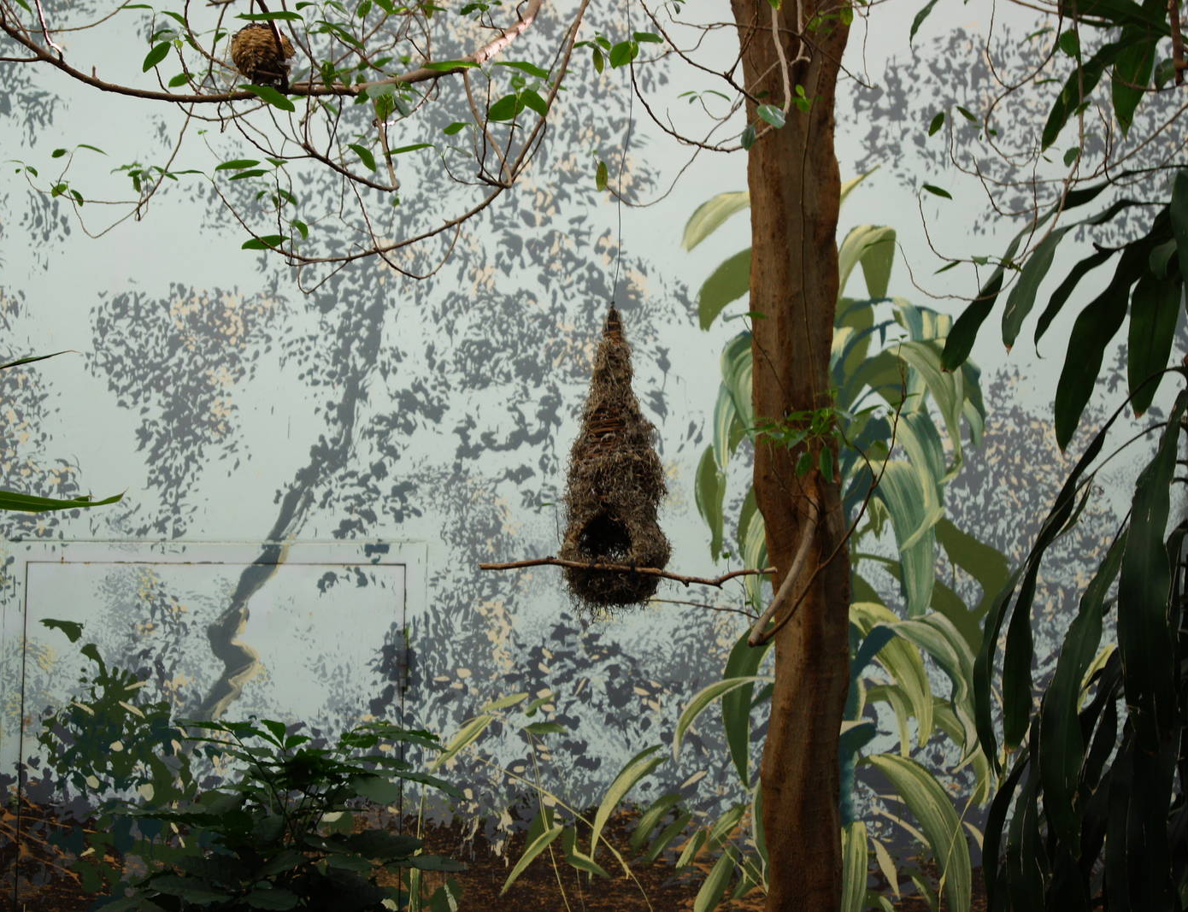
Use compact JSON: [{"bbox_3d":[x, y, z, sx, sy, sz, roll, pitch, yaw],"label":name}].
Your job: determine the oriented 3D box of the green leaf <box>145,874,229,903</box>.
[{"bbox_3d":[-0.770,0.819,5.900,0.158,0.051,0.080,1,-7,0],"label":"green leaf"}]

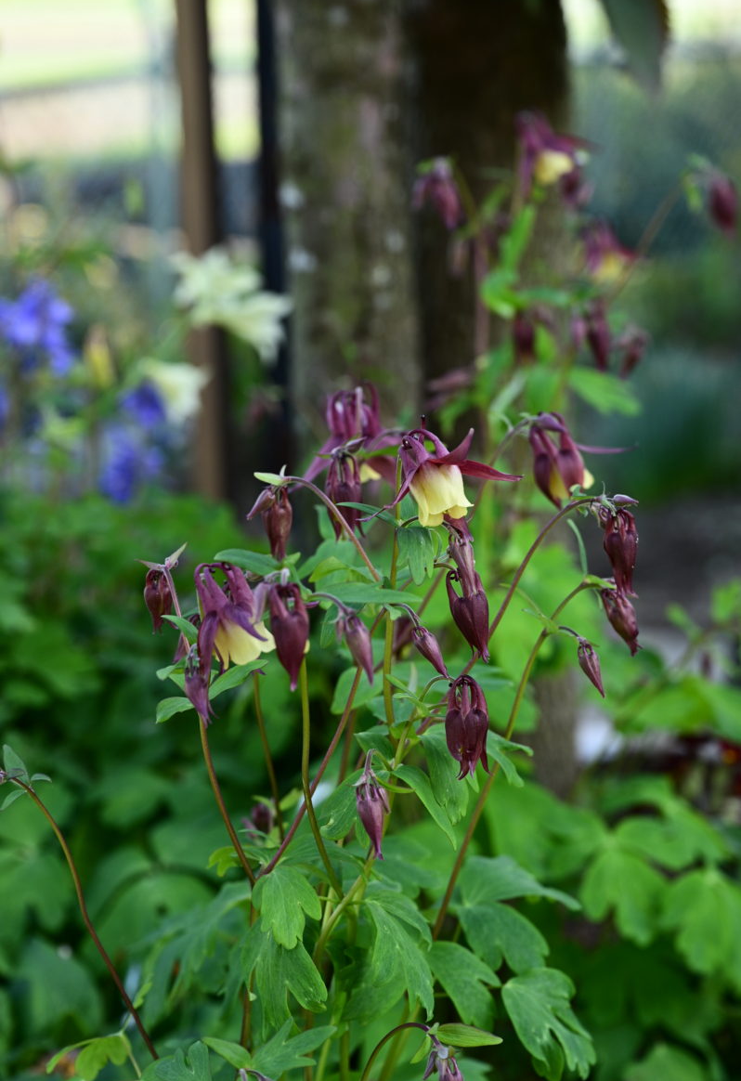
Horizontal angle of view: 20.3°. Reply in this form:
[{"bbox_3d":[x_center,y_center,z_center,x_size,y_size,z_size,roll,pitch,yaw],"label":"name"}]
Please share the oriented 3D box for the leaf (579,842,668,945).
[{"bbox_3d":[0.120,0.167,0.980,0.040,0.050,0.020,3,-7,0],"label":"leaf"}]

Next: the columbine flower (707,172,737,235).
[{"bbox_3d":[0.172,-0.164,1.010,0.013,0.029,0.013,-13,13,0],"label":"columbine flower"}]

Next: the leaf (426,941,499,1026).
[{"bbox_3d":[0.041,0.197,0.920,0.032,0.035,0.019,-3,8,-11],"label":"leaf"}]

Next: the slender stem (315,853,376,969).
[{"bbox_3d":[-0.011,0.137,0.765,0.007,0.046,0.007,28,0,5],"label":"slender stem"}]

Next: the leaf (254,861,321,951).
[{"bbox_3d":[-0.030,0.131,0.740,0.025,0.031,0.013,-1,15,0],"label":"leaf"}]

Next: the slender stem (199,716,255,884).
[{"bbox_3d":[-0.053,0.095,0.760,0.008,0.063,0.007,-18,12,0],"label":"slender stem"}]

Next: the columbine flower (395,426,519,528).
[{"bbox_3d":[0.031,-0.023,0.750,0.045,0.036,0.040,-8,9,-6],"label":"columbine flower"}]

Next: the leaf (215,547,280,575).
[{"bbox_3d":[-0.045,0.008,0.760,0.024,0.011,0.018,-1,15,0],"label":"leaf"}]

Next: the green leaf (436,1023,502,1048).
[{"bbox_3d":[0.042,0.210,0.880,0.029,0.004,0.009,1,30,3],"label":"green leaf"}]

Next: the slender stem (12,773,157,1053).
[{"bbox_3d":[-0.104,0.138,0.755,0.013,0.115,0.011,-28,10,0],"label":"slender stem"}]

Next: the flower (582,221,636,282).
[{"bbox_3d":[0.117,-0.141,1.020,0.028,0.031,0.027,-8,17,-24],"label":"flower"}]

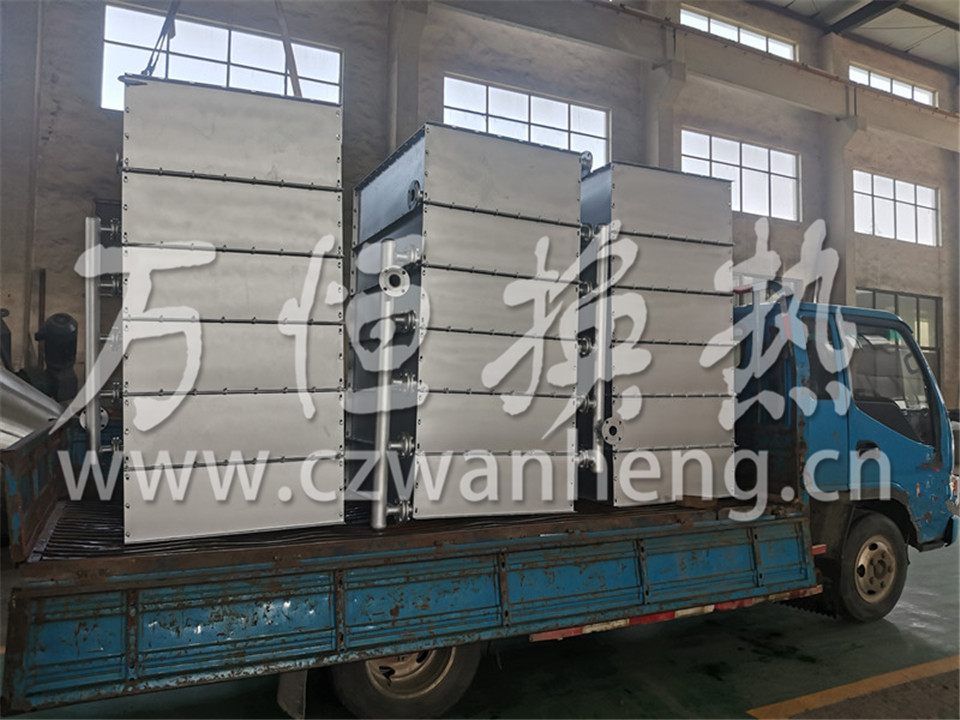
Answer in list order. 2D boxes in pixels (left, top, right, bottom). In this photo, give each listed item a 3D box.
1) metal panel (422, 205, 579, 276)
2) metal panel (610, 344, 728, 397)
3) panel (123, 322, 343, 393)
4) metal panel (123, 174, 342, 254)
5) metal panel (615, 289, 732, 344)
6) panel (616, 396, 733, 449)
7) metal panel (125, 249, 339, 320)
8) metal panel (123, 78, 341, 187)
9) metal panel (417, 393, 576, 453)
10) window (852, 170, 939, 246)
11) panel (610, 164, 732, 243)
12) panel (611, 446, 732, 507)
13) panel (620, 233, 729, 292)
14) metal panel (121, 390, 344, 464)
[{"bbox_3d":[0.127,-0.640,4.040,0.969,0.334,0.050,3,-3,-24],"label":"metal panel"},{"bbox_3d":[1.245,0.065,4.648,0.990,0.335,0.070,1,-2,-26],"label":"metal panel"},{"bbox_3d":[-1.153,-0.014,3.462,0.990,0.335,0.070,0,-1,-24],"label":"panel"},{"bbox_3d":[-1.161,-0.687,3.477,0.990,0.339,0.070,0,-1,-24],"label":"metal panel"},{"bbox_3d":[1.245,-0.270,4.657,0.990,0.336,0.070,1,-2,-26],"label":"metal panel"},{"bbox_3d":[1.243,0.400,4.616,0.956,0.334,0.050,1,-2,-24],"label":"panel"},{"bbox_3d":[-1.138,-0.345,3.409,0.975,0.332,0.050,0,-1,-23],"label":"metal panel"},{"bbox_3d":[-1.054,-0.974,3.132,0.900,0.375,0.030,0,-2,-25],"label":"metal panel"},{"bbox_3d":[0.104,0.357,4.042,0.990,0.333,0.070,3,-4,-26],"label":"metal panel"},{"bbox_3d":[11.715,-4.263,20.292,3.750,1.680,0.150,2,-3,-27],"label":"window"},{"bbox_3d":[1.246,-0.994,4.677,0.990,0.433,0.070,1,-2,-26],"label":"panel"},{"bbox_3d":[1.242,0.734,4.605,0.956,0.334,0.050,1,-2,-24],"label":"panel"},{"bbox_3d":[1.247,-0.606,4.651,0.956,0.337,0.050,1,-2,-24],"label":"panel"},{"bbox_3d":[-1.129,0.316,3.393,0.975,0.329,0.050,0,-1,-23],"label":"metal panel"}]

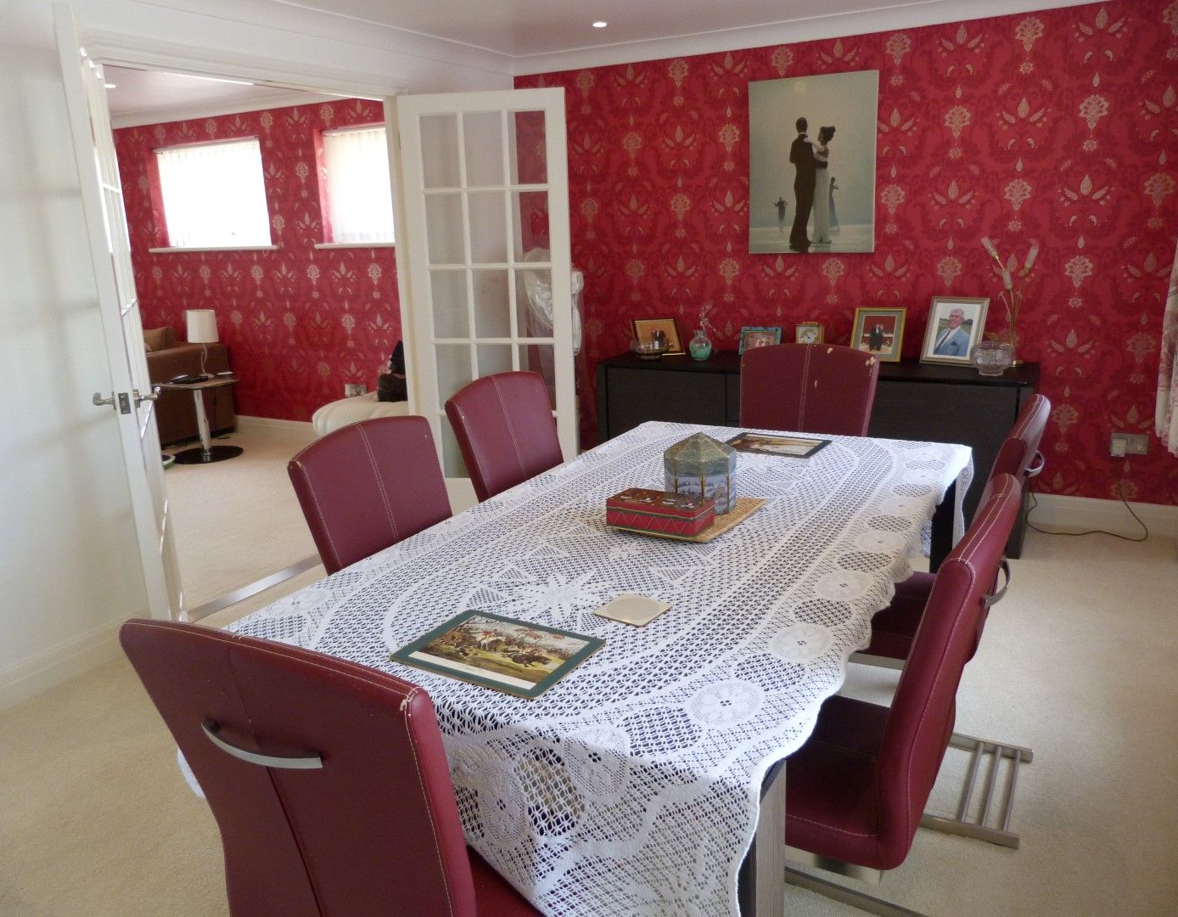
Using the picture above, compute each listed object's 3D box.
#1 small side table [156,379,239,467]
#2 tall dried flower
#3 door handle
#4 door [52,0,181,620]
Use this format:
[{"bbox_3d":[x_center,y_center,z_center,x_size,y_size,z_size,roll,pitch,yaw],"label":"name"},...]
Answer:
[{"bbox_3d":[-2.574,-0.266,5.861,0.500,0.500,0.460,6,17,27],"label":"small side table"},{"bbox_3d":[1.849,-0.682,3.896,0.250,0.540,0.170,5,17,26],"label":"tall dried flower"},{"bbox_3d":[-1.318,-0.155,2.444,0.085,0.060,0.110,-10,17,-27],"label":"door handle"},{"bbox_3d":[-1.416,-0.247,2.763,0.045,1.981,0.690,-8,16,-22],"label":"door"}]

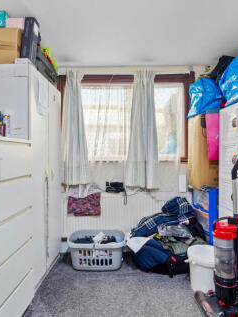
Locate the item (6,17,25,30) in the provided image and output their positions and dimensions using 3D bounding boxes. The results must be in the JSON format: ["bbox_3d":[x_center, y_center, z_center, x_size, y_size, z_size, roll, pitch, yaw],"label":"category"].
[{"bbox_3d":[-0.870,-1.070,1.690,0.180,0.140,0.190,0,0,0],"label":"item"}]

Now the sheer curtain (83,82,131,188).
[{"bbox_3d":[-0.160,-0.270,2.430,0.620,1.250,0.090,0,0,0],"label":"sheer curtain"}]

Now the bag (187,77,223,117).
[{"bbox_3d":[1.054,-0.709,2.353,0.400,0.420,0.420,0,1,3],"label":"bag"}]

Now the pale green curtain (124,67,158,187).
[{"bbox_3d":[0.304,-0.383,2.620,0.430,1.560,0.120,0,1,3],"label":"pale green curtain"}]

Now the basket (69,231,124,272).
[{"bbox_3d":[-0.236,0.969,2.140,0.590,0.280,0.390,0,1,3],"label":"basket"}]

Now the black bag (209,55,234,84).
[{"bbox_3d":[1.102,-0.942,2.111,0.290,0.310,0.280,0,1,3],"label":"black bag"}]

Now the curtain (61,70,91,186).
[{"bbox_3d":[-0.516,-0.354,2.380,0.360,1.390,0.110,0,0,0],"label":"curtain"}]

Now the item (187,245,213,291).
[{"bbox_3d":[0.765,0.975,1.770,0.300,0.300,0.300,0,0,0],"label":"item"}]

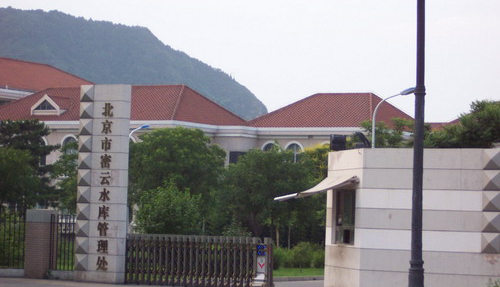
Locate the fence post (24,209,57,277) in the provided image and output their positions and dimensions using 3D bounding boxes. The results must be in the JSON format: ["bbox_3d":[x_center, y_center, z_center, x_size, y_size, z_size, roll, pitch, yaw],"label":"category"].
[{"bbox_3d":[-6.373,3.082,47.819,0.690,2.089,0.660,0,-3,38],"label":"fence post"}]

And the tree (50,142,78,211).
[{"bbox_3d":[-7.213,2.327,66.000,2.300,4.908,2.300,2,-3,0],"label":"tree"}]

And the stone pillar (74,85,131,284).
[{"bbox_3d":[-4.346,1.200,46.414,1.650,5.851,0.440,0,-3,38],"label":"stone pillar"}]

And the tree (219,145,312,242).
[{"bbox_3d":[0.752,2.534,67.000,4.000,4.810,3.800,2,-3,0],"label":"tree"}]

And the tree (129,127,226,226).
[{"bbox_3d":[-3.110,2.052,66.000,4.300,5.542,4.100,2,-3,0],"label":"tree"}]

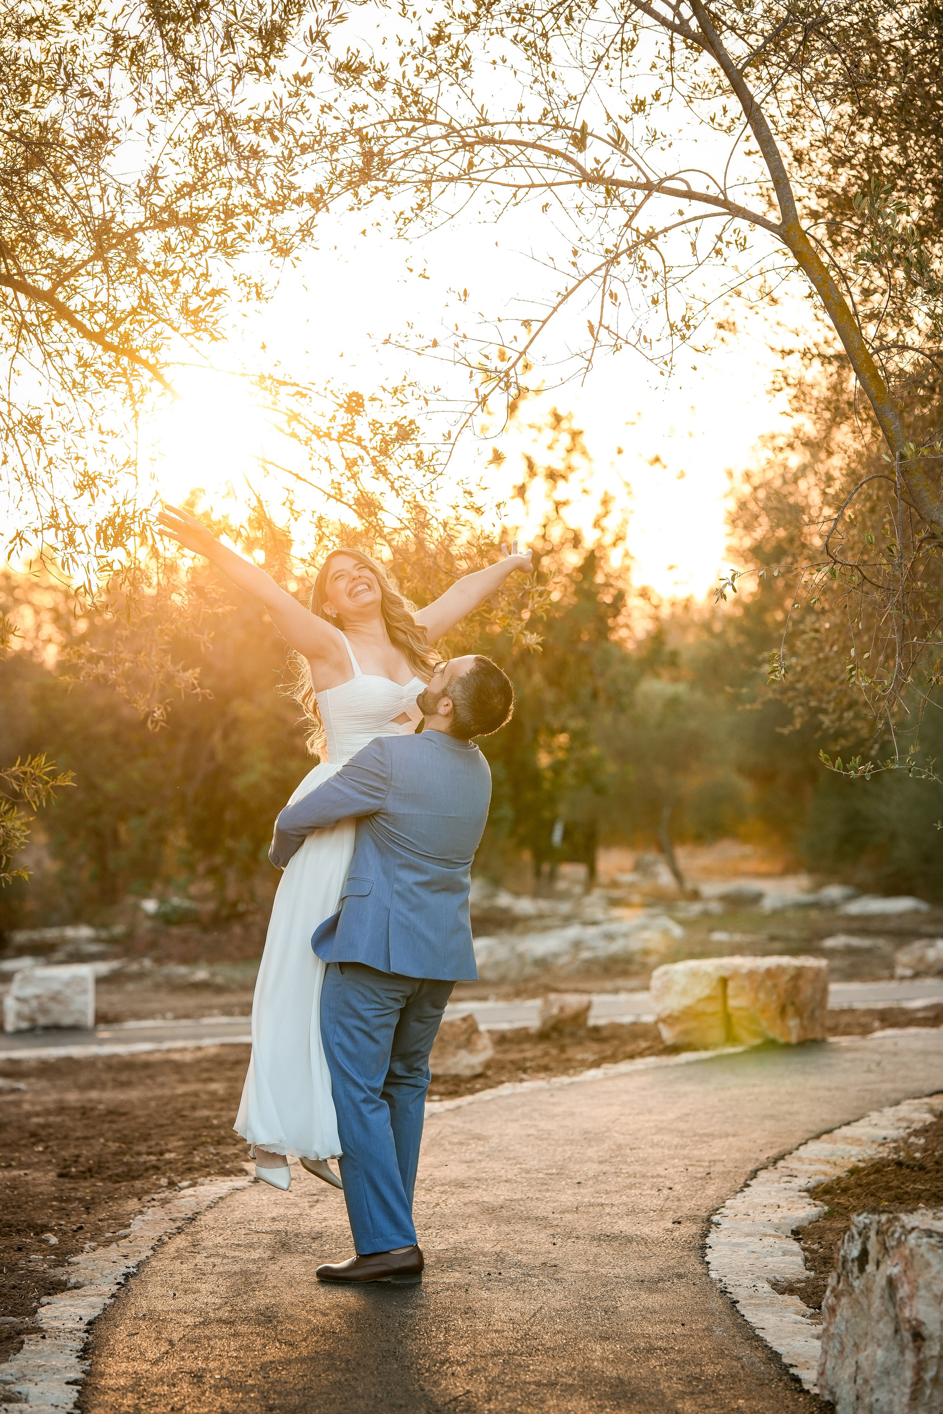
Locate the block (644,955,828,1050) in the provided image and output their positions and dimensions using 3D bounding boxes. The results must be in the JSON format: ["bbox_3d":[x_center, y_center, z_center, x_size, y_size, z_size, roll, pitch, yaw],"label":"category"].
[{"bbox_3d":[1.410,1.558,17.600,0.880,0.450,0.580,0,-1,-8],"label":"block"}]

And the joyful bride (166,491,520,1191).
[{"bbox_3d":[-0.325,0.405,9.330,1.280,1.890,0.620,1,-2,-43],"label":"joyful bride"}]

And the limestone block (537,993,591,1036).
[{"bbox_3d":[0.503,1.677,18.200,0.285,0.230,0.260,0,-1,-3],"label":"limestone block"}]

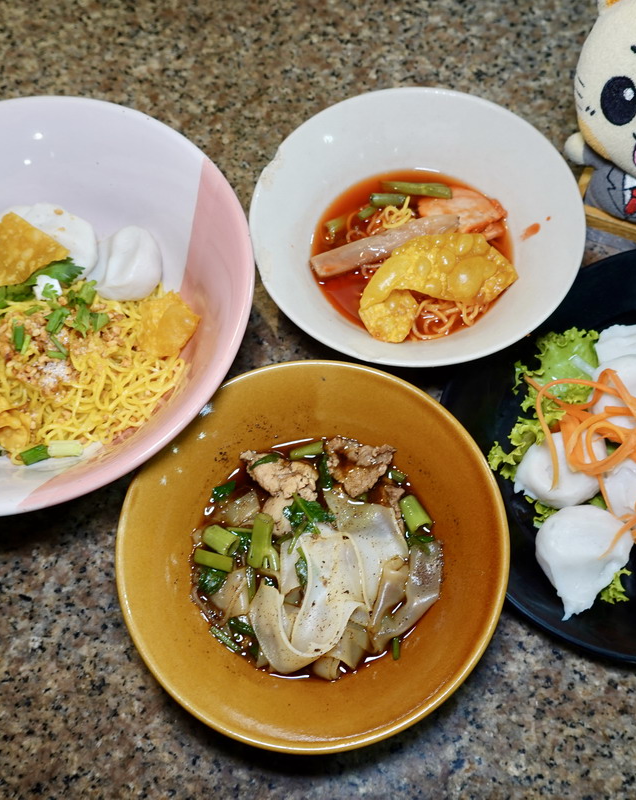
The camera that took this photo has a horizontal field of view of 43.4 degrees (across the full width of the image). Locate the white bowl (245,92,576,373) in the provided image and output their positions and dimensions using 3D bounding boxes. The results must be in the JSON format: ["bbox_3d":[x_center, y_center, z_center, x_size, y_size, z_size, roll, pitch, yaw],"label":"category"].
[{"bbox_3d":[0.051,-0.082,0.439,0.171,0.065,0.171,-1,67,2],"label":"white bowl"}]

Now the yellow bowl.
[{"bbox_3d":[-0.002,0.072,0.376,0.170,0.065,0.170,-1,67,2],"label":"yellow bowl"}]

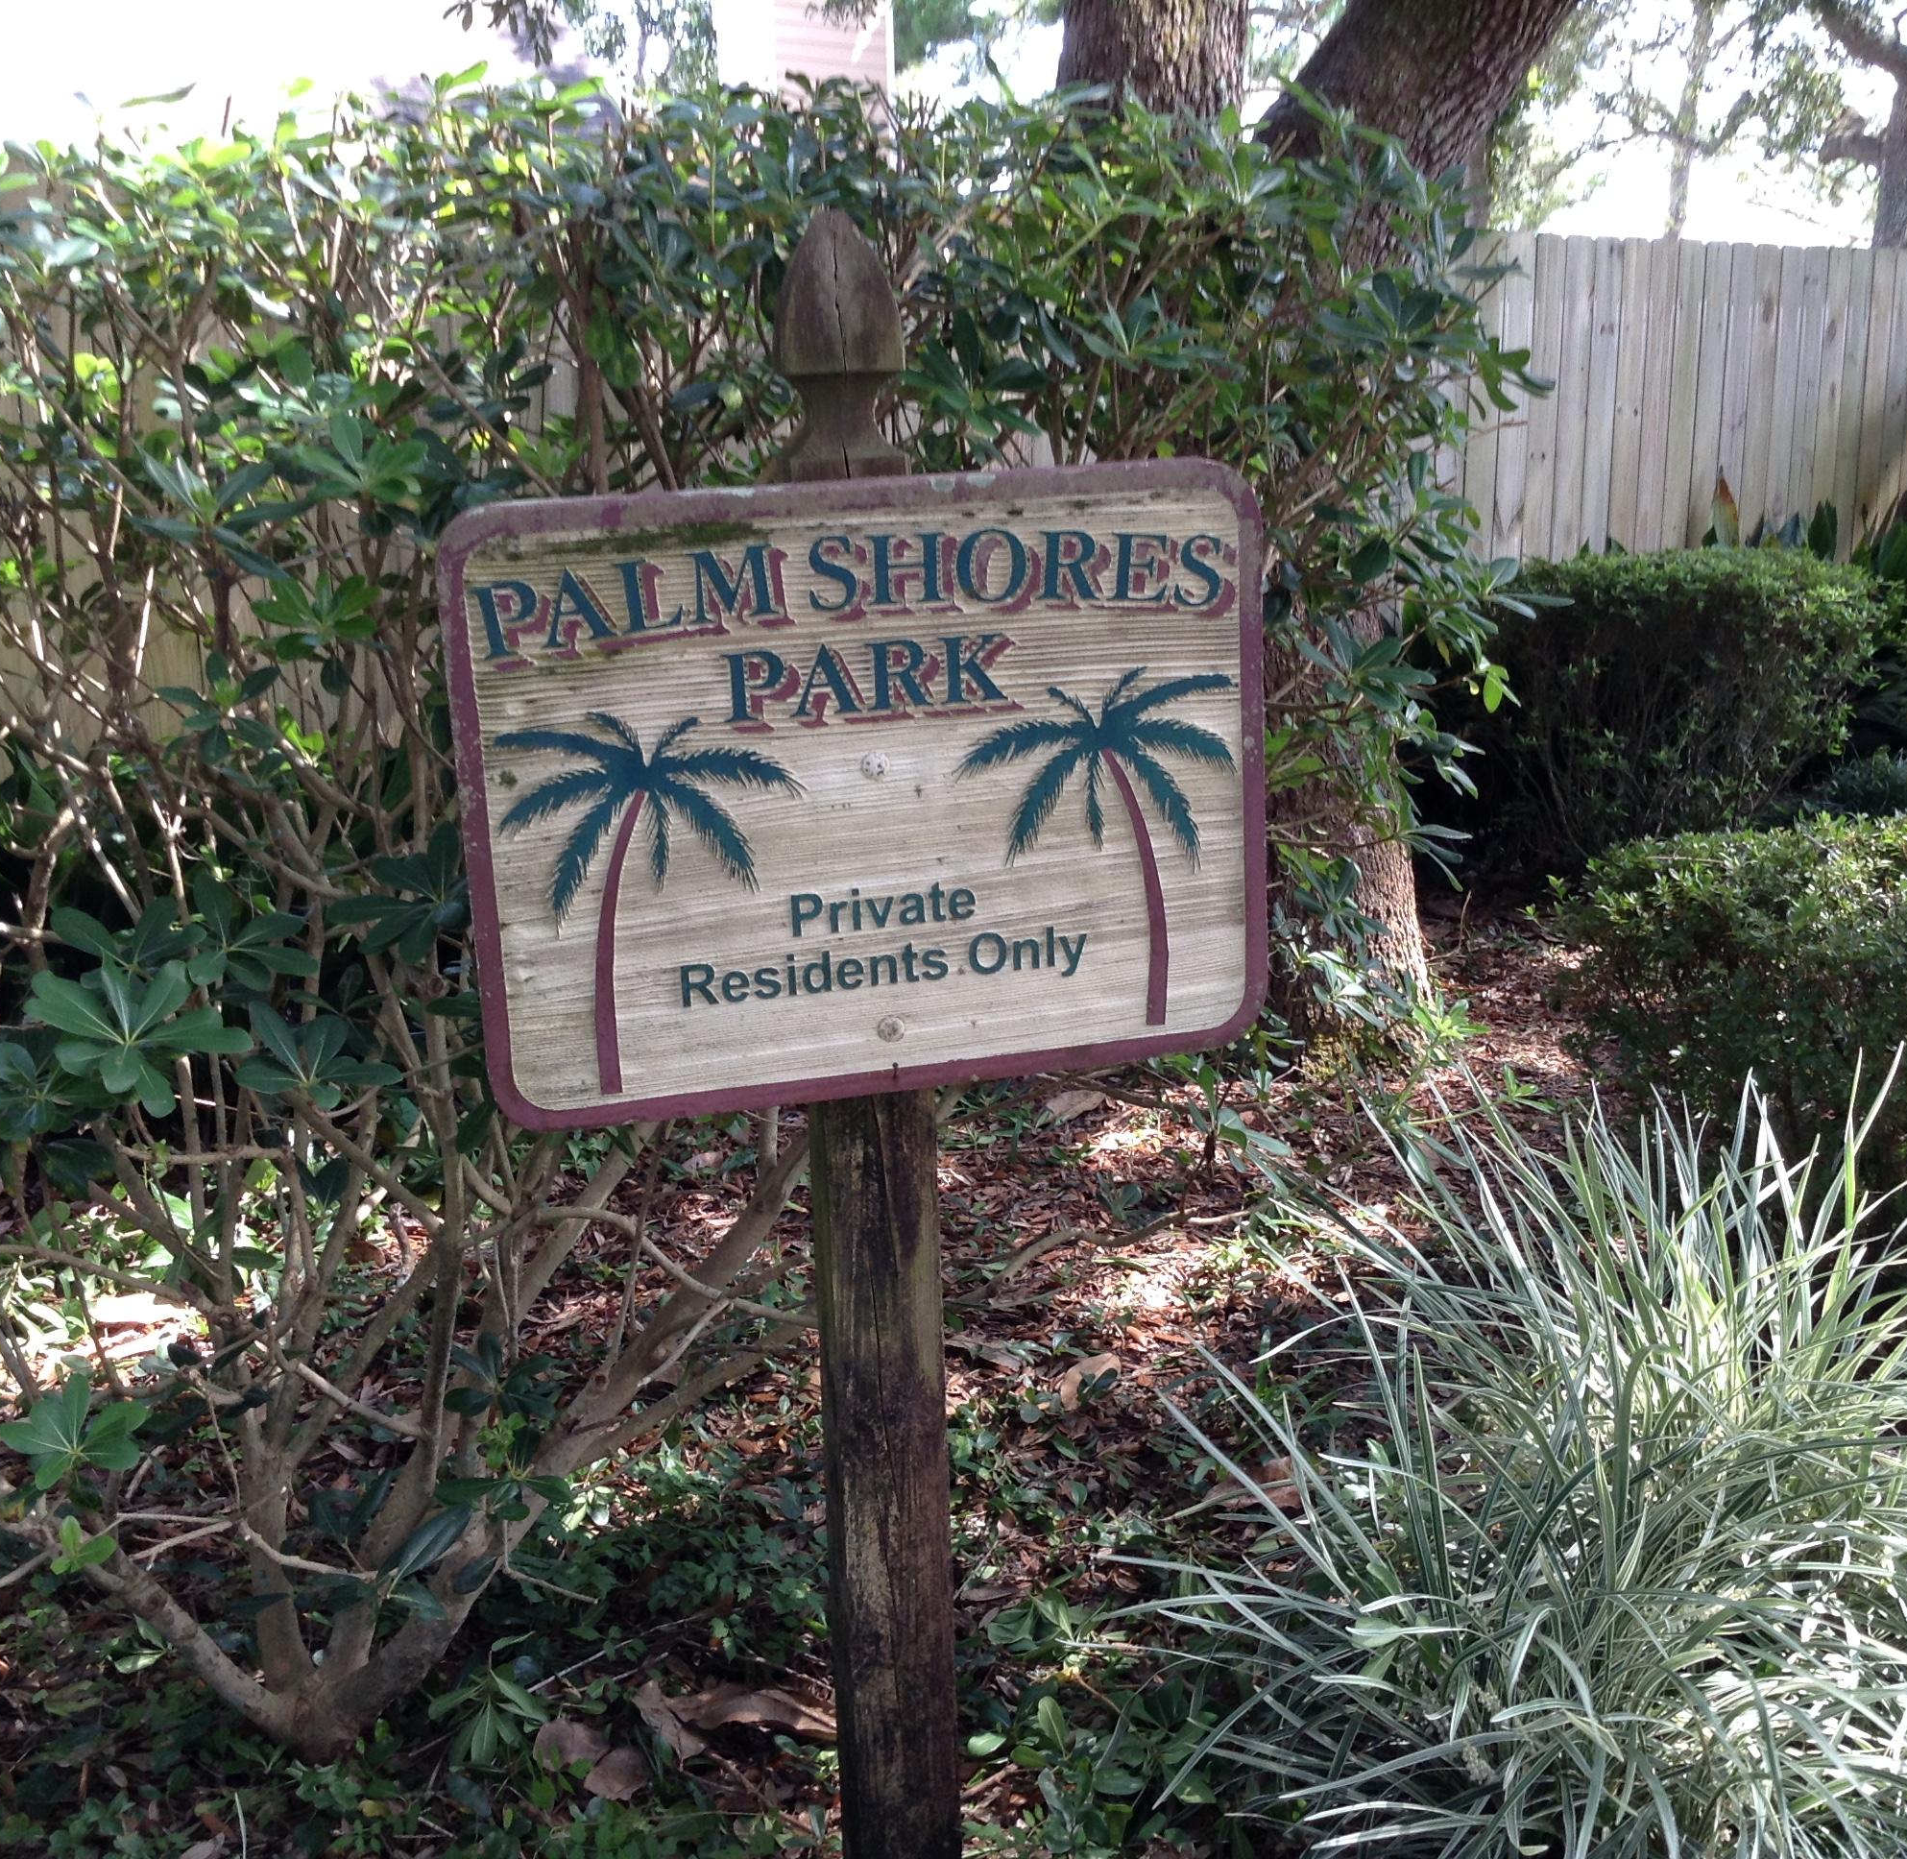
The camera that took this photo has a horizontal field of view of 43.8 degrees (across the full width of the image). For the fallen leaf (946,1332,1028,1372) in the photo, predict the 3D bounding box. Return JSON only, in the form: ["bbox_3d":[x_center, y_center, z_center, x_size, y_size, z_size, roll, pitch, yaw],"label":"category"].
[{"bbox_3d":[0.050,0.622,3.493,0.120,0.032,0.060,4,14,19],"label":"fallen leaf"}]

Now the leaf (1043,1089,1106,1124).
[{"bbox_3d":[0.236,0.346,4.639,0.118,0.042,0.070,-6,14,-21],"label":"leaf"}]

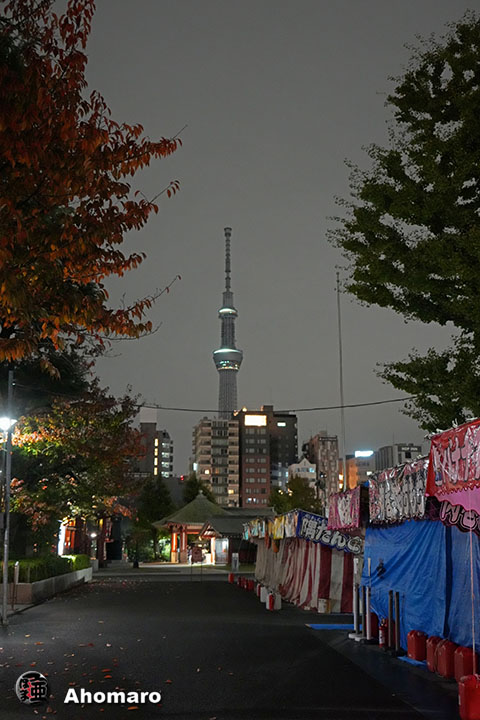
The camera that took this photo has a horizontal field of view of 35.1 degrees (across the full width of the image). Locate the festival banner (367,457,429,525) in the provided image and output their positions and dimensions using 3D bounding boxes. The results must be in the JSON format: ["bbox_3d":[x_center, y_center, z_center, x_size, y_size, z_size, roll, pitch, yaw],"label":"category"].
[{"bbox_3d":[2.570,2.272,12.675,0.080,0.860,2.750,2,-14,-7],"label":"festival banner"}]

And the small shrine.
[{"bbox_3d":[-3.550,14.208,64.474,6.700,6.100,6.700,3,-14,-11],"label":"small shrine"}]

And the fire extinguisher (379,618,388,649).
[{"bbox_3d":[2.370,4.500,12.537,0.160,0.470,0.150,-6,-15,23],"label":"fire extinguisher"}]

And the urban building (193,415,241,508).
[{"bbox_3d":[-7.779,41.563,249.436,12.900,42.000,16.000,3,-14,-11],"label":"urban building"}]

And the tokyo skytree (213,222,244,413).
[{"bbox_3d":[-22.500,39.001,1466.352,65.000,632.000,65.000,3,-14,-11],"label":"tokyo skytree"}]

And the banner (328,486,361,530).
[{"bbox_3d":[2.170,3.191,16.105,0.080,0.760,2.600,2,-14,-7],"label":"banner"}]

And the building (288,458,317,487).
[{"bbox_3d":[19.377,45.726,237.089,7.300,28.000,9.000,3,-14,-11],"label":"building"}]

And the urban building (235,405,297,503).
[{"bbox_3d":[7.775,40.439,255.317,17.500,47.000,18.000,3,-14,-11],"label":"urban building"}]

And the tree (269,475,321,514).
[{"bbox_3d":[6.650,18.880,91.131,6.500,10.200,6.500,0,-14,0],"label":"tree"}]

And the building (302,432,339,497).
[{"bbox_3d":[26.832,44.072,251.258,6.800,38.000,18.000,3,-14,-11],"label":"building"}]

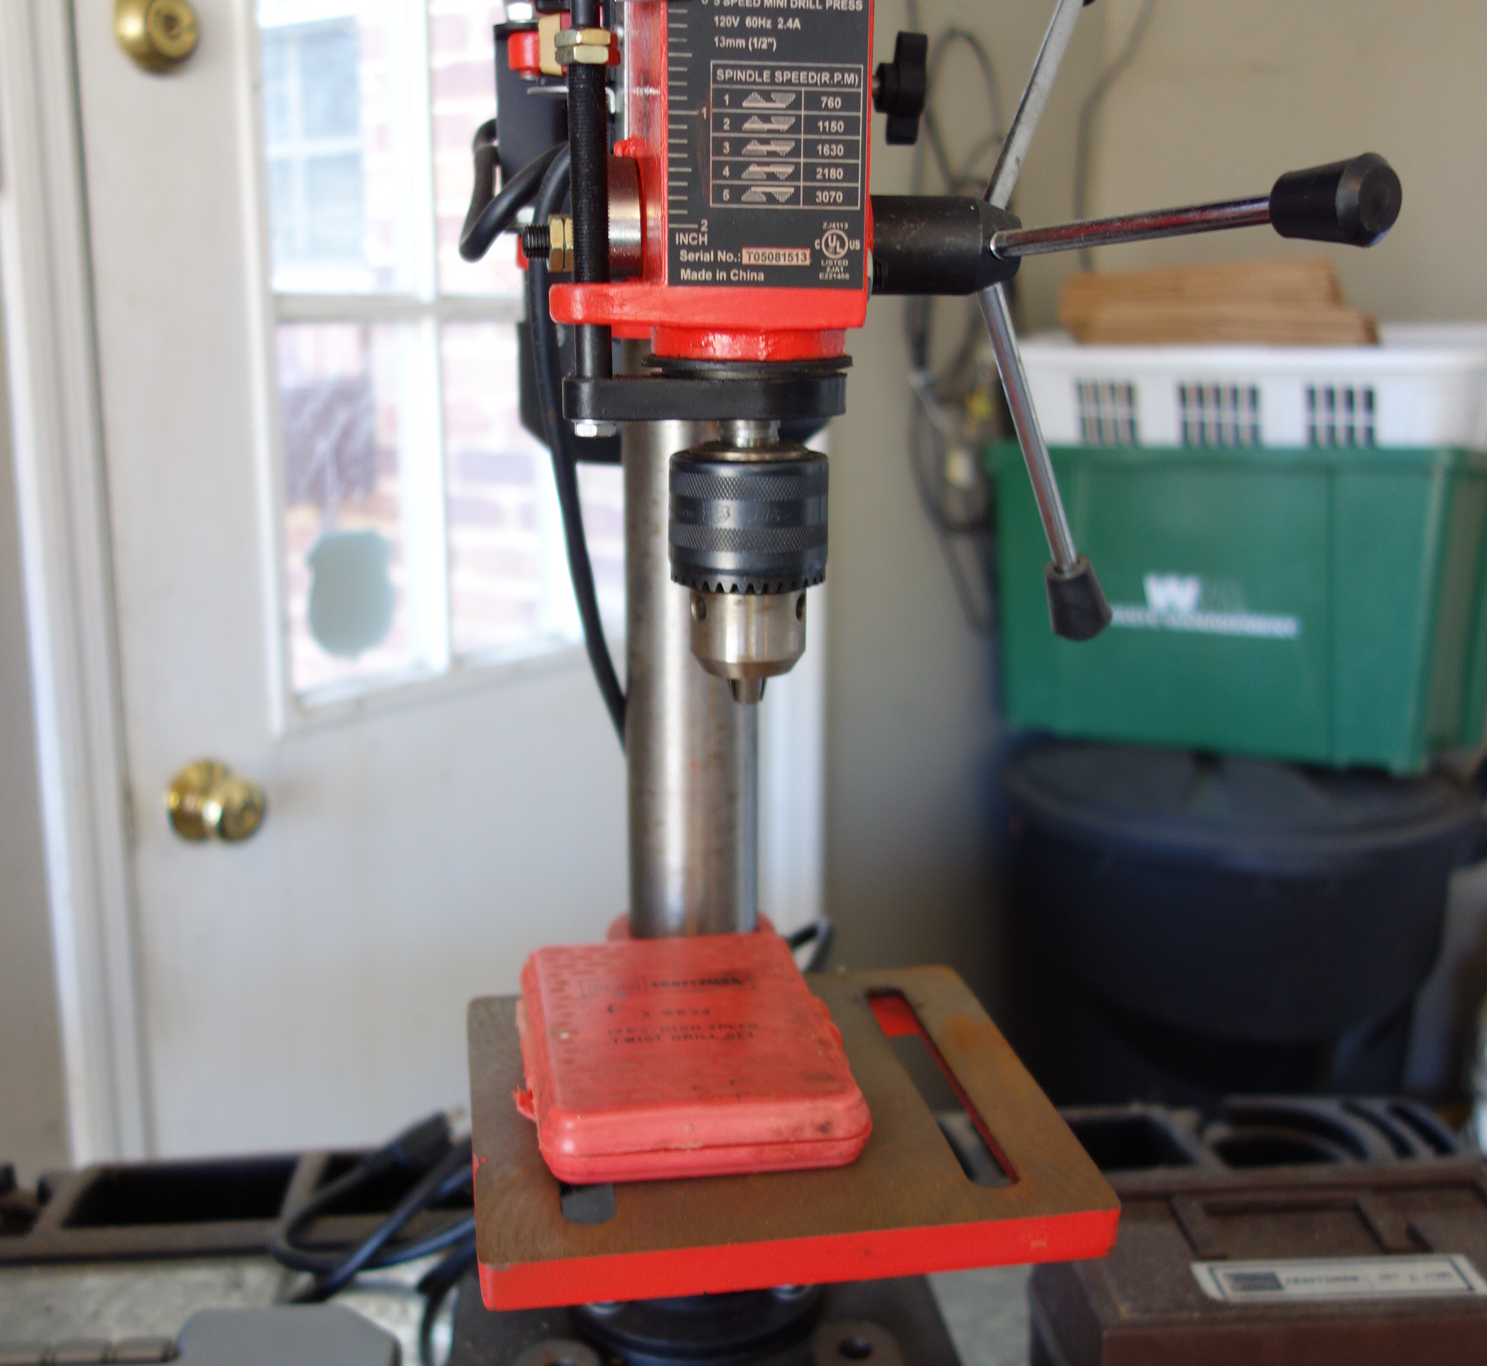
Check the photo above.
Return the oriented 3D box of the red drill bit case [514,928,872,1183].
[{"bbox_3d":[-0.018,0.105,0.504,0.092,0.020,0.119,-2,14,-9],"label":"red drill bit case"}]

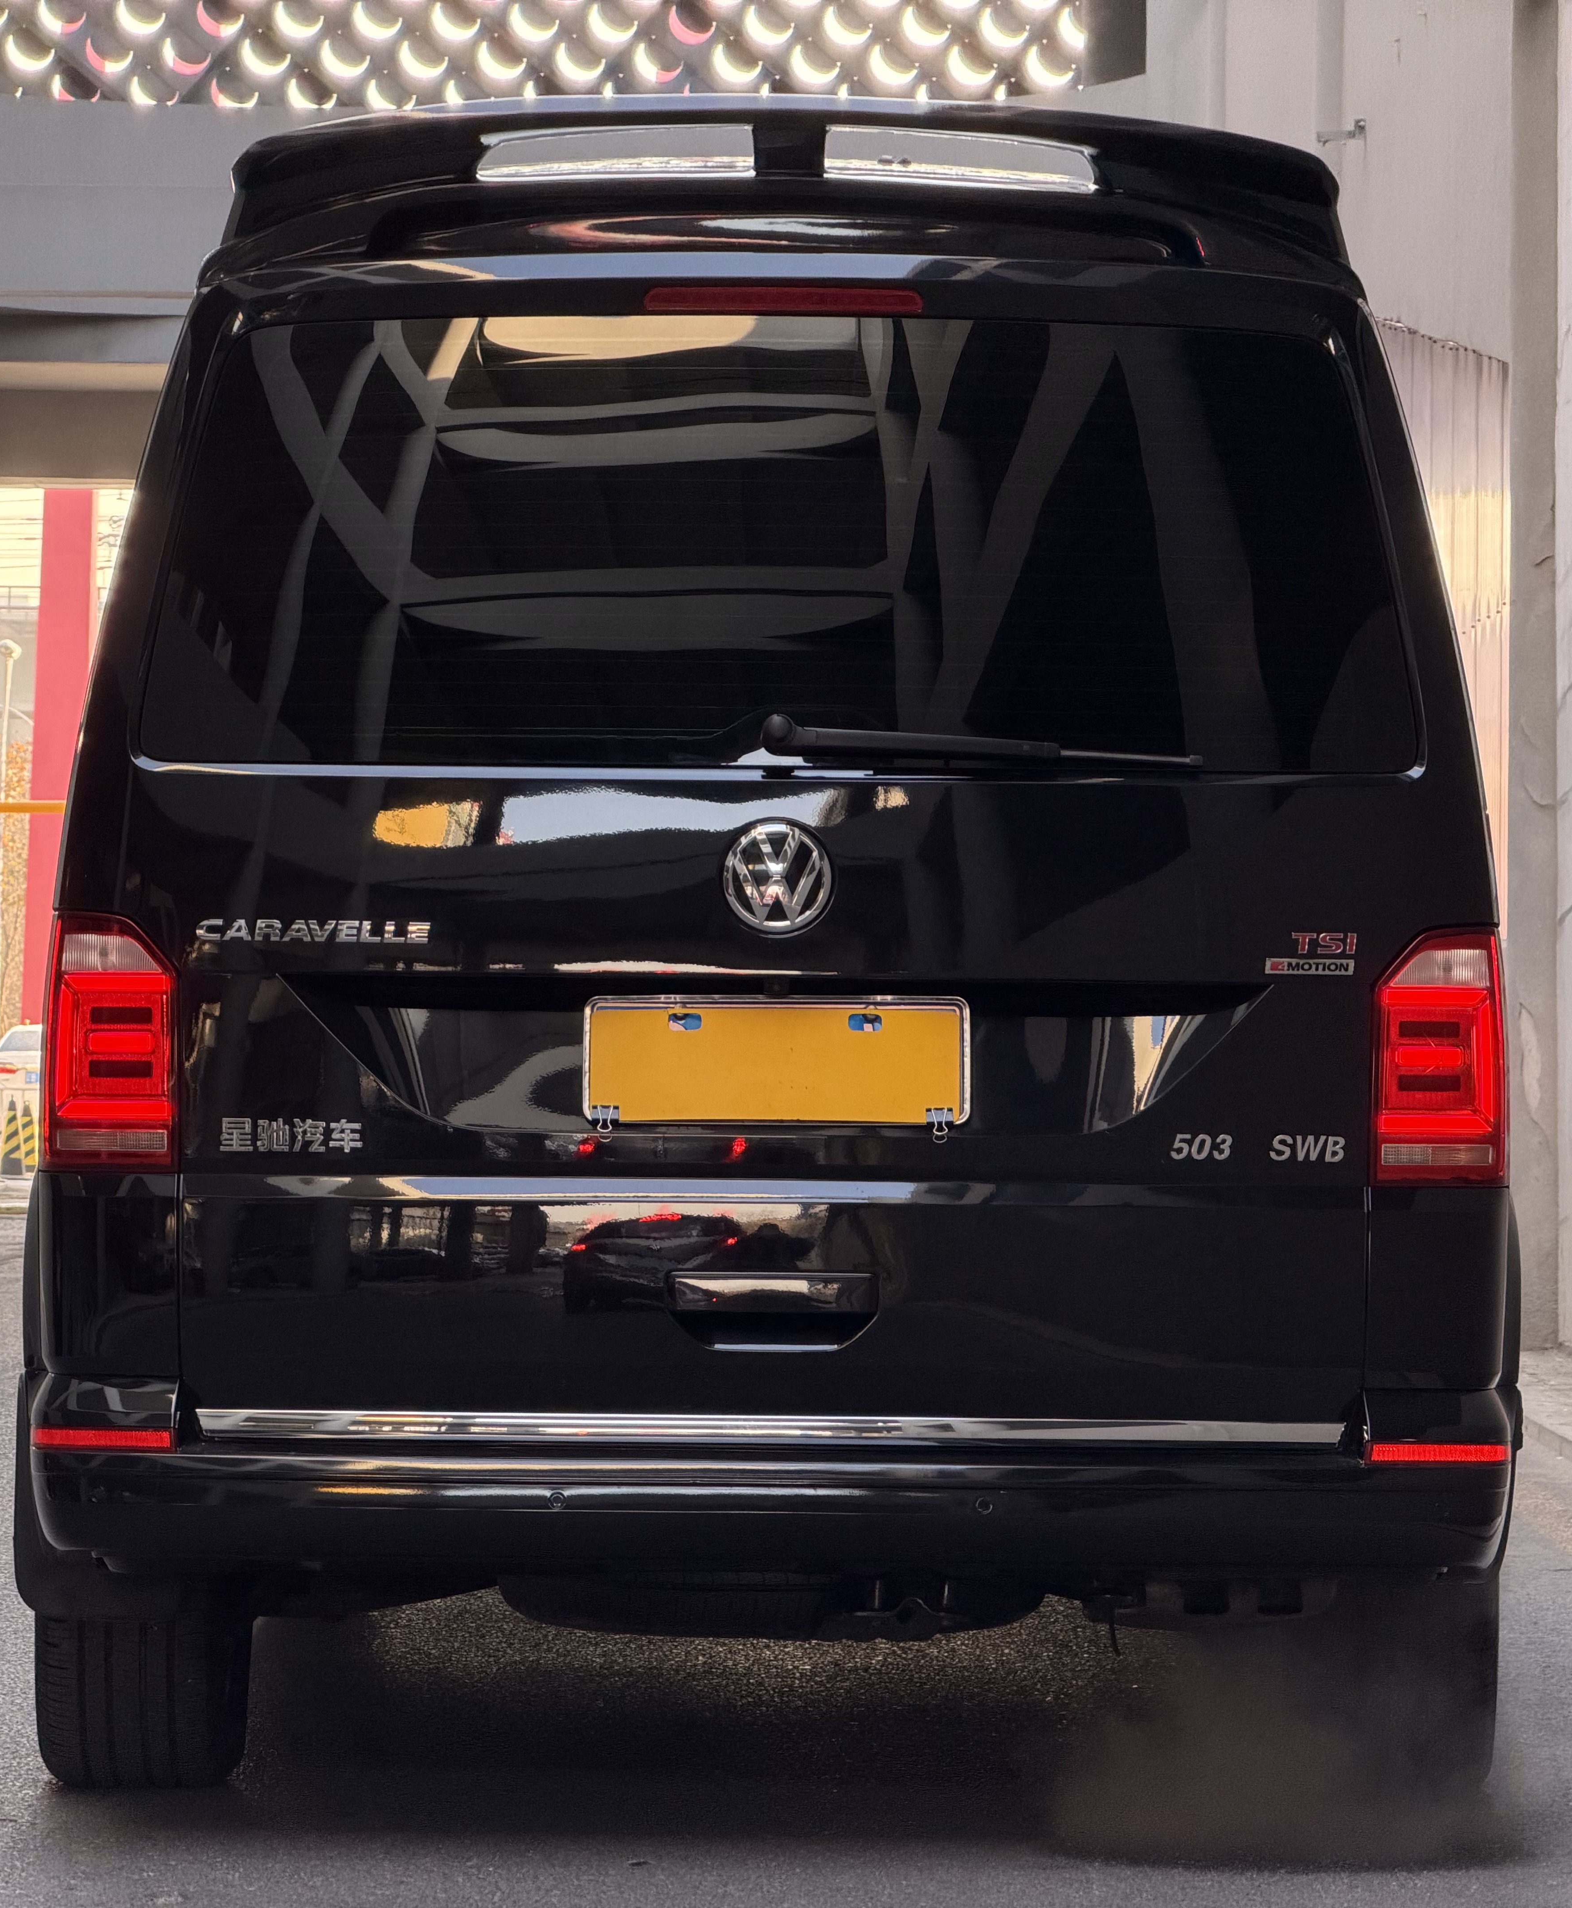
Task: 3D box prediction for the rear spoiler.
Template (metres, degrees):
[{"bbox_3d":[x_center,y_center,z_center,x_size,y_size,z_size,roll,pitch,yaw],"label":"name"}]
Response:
[{"bbox_3d":[-0.004,-0.931,8.880,1.360,0.210,0.300,1,-1,0],"label":"rear spoiler"}]

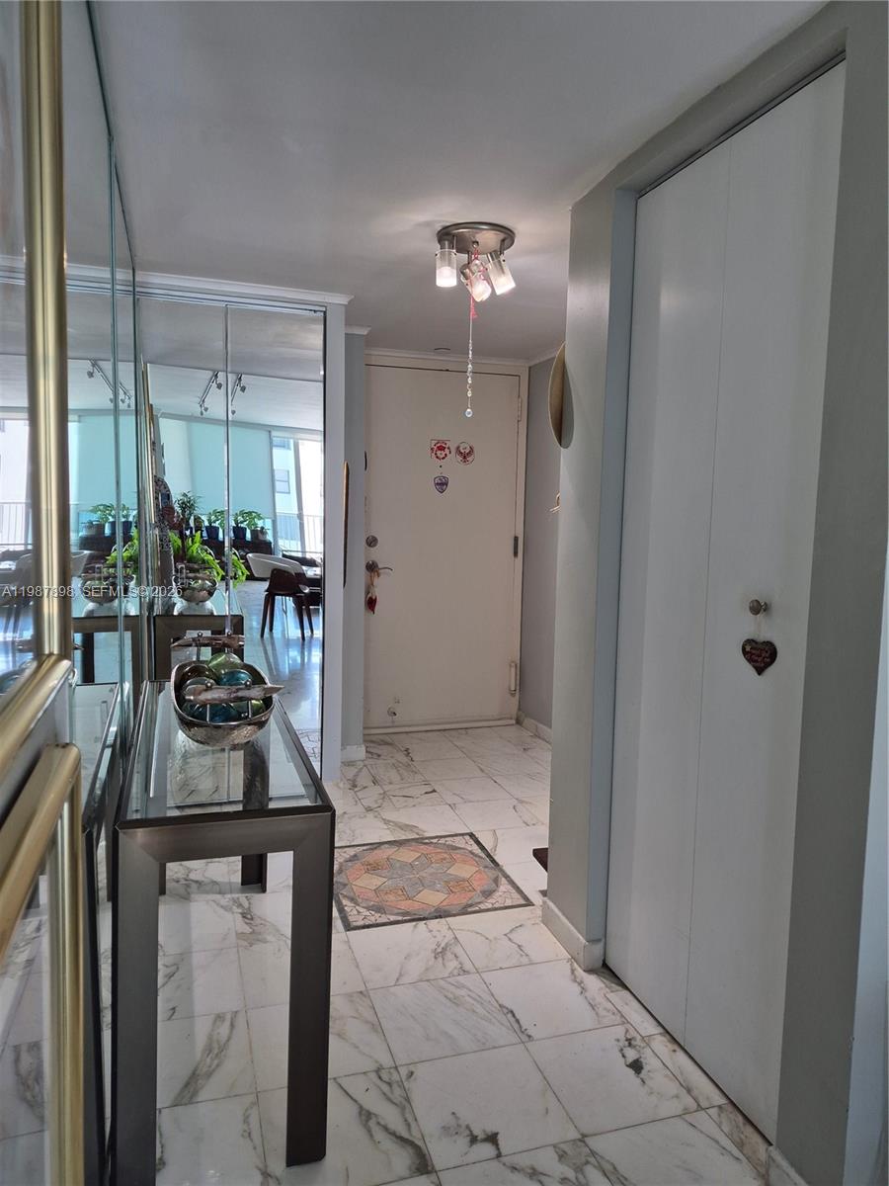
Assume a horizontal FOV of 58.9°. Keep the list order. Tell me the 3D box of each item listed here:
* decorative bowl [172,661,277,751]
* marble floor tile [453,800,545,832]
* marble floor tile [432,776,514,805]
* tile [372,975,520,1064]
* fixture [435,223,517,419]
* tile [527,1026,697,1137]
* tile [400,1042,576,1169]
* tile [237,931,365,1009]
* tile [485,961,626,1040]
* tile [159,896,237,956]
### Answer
[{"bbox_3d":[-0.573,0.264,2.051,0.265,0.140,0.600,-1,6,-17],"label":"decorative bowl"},{"bbox_3d":[0.213,0.933,3.283,0.315,0.012,0.306,0,6,-18],"label":"marble floor tile"},{"bbox_3d":[0.122,0.903,3.578,0.309,0.012,0.315,0,6,-18],"label":"marble floor tile"},{"bbox_3d":[-0.009,1.053,1.954,0.304,0.012,0.299,0,6,-18],"label":"tile"},{"bbox_3d":[0.096,-0.858,2.552,0.255,0.580,0.262,1,5,0],"label":"fixture"},{"bbox_3d":[0.362,1.079,1.759,0.278,0.012,0.297,0,6,-18],"label":"tile"},{"bbox_3d":[0.084,1.081,1.672,0.307,0.012,0.296,0,6,-18],"label":"tile"},{"bbox_3d":[-0.388,1.022,2.146,0.303,0.012,0.303,-1,6,-17],"label":"tile"},{"bbox_3d":[0.269,1.051,2.041,0.275,0.012,0.299,0,6,-18],"label":"tile"},{"bbox_3d":[-0.769,0.997,2.343,0.303,0.012,0.303,-1,6,-17],"label":"tile"}]

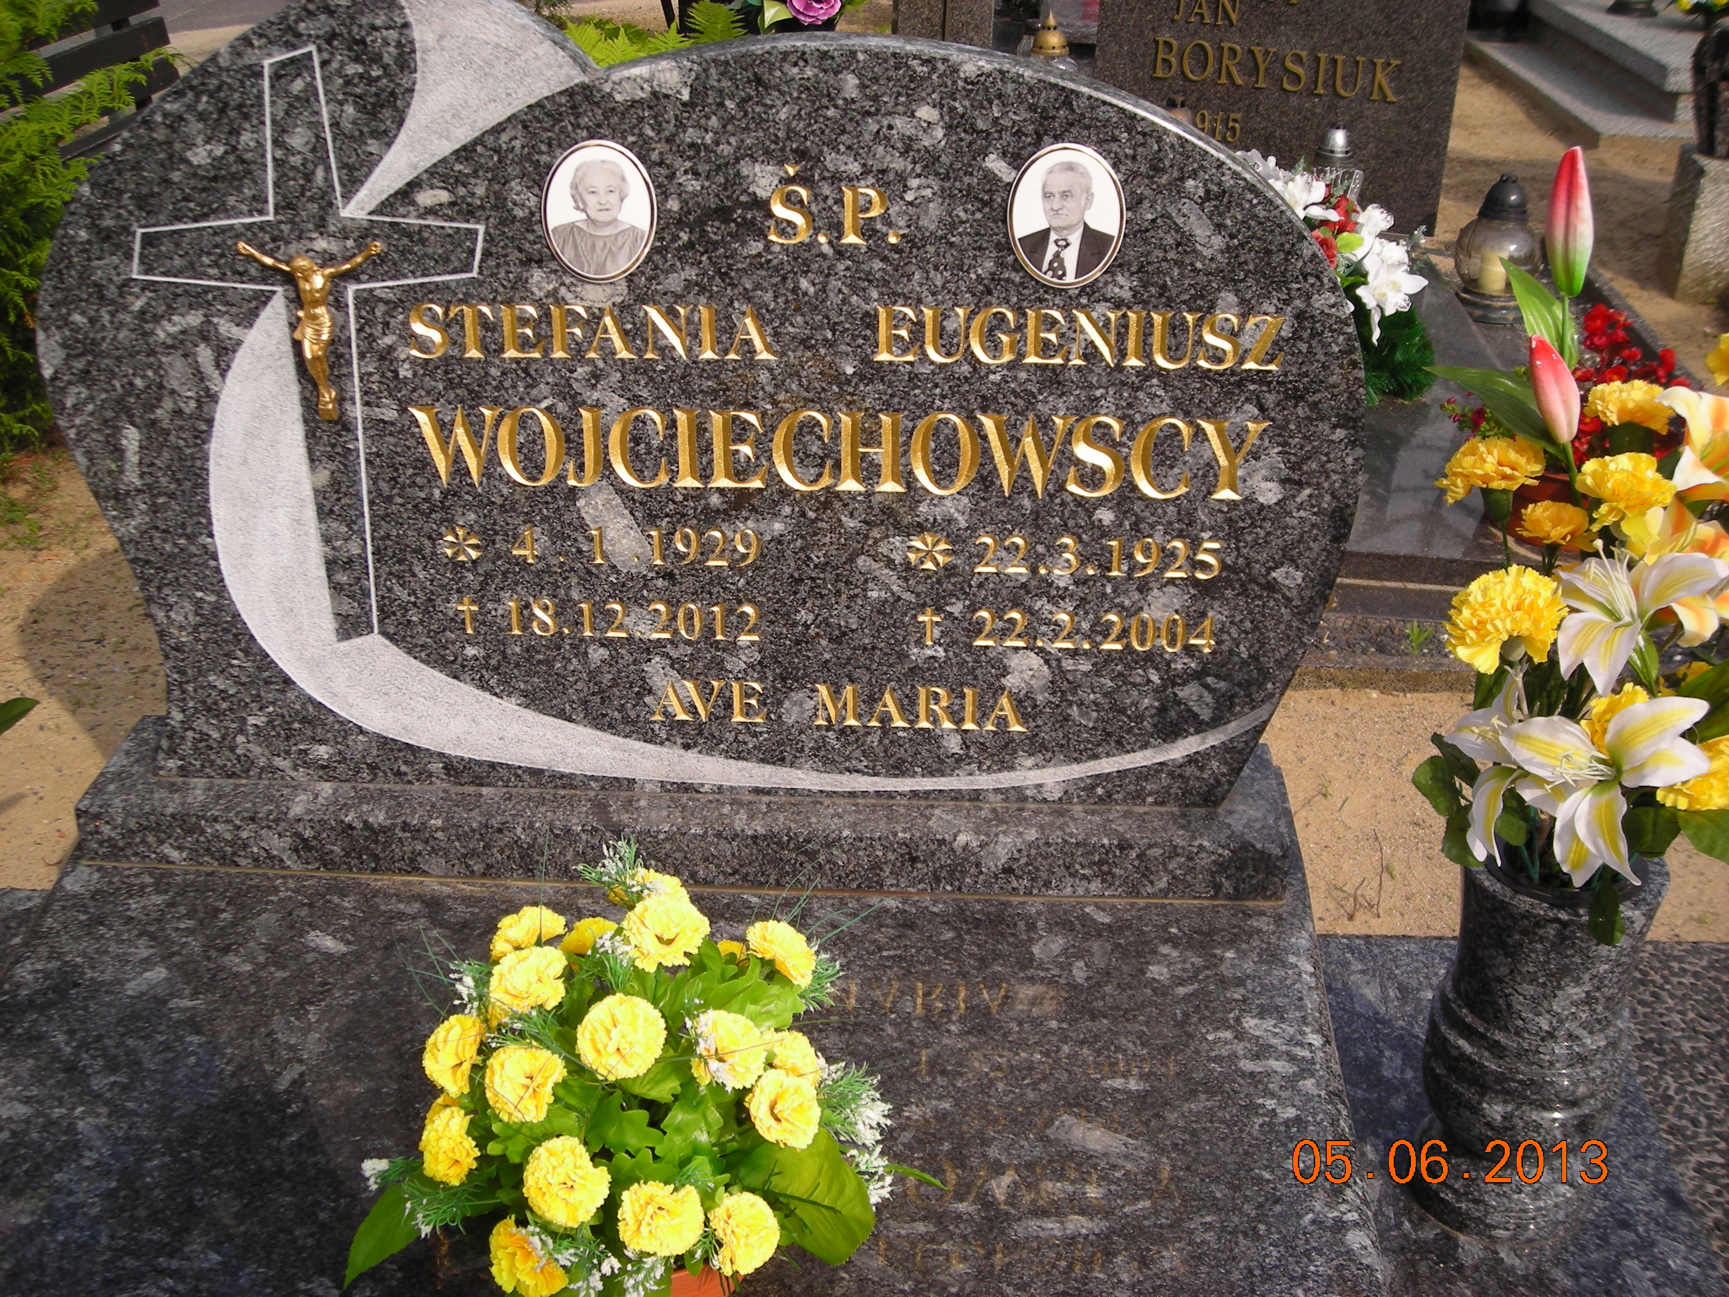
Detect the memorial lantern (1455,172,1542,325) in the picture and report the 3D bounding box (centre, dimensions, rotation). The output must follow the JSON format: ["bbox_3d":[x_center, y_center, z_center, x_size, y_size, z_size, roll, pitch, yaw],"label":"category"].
[{"bbox_3d":[1.118,-0.705,3.340,0.150,0.243,0.150,1,26,3],"label":"memorial lantern"}]

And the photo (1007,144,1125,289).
[{"bbox_3d":[0.138,-0.292,1.290,0.080,0.100,0.011,1,25,3],"label":"photo"}]

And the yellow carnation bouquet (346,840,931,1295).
[{"bbox_3d":[-0.116,0.262,1.023,0.290,0.285,0.260,1,26,3],"label":"yellow carnation bouquet"}]

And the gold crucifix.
[{"bbox_3d":[-0.391,-0.222,1.349,0.103,0.126,0.026,1,25,3],"label":"gold crucifix"}]

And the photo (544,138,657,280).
[{"bbox_3d":[-0.183,-0.299,1.308,0.080,0.100,0.011,1,25,3],"label":"photo"}]

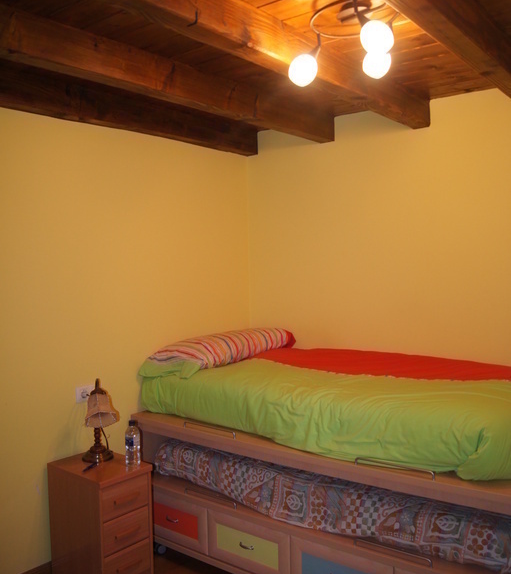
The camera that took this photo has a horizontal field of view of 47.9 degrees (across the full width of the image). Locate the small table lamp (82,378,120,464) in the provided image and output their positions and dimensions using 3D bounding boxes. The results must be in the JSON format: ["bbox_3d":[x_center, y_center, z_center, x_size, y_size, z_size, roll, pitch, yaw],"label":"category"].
[{"bbox_3d":[-0.794,0.683,2.935,0.165,0.410,0.250,-2,2,-30],"label":"small table lamp"}]

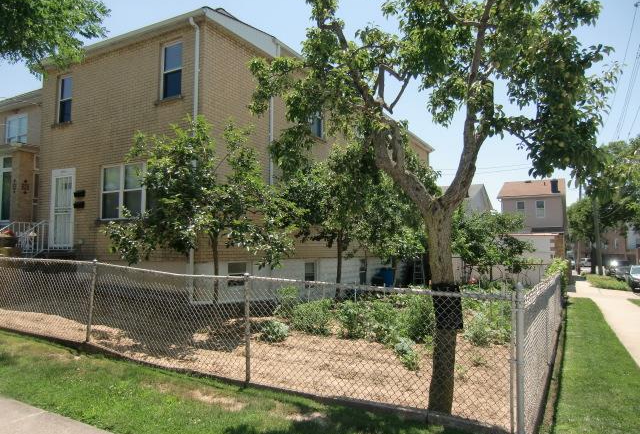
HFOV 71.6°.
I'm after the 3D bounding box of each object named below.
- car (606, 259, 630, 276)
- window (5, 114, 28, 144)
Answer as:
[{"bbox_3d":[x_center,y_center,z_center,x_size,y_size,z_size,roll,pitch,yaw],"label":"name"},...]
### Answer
[{"bbox_3d":[29.112,4.891,43.615,1.850,1.650,4.700,-2,-5,30],"label":"car"},{"bbox_3d":[-9.781,-2.836,14.300,1.500,1.000,0.120,-2,-5,30],"label":"window"}]

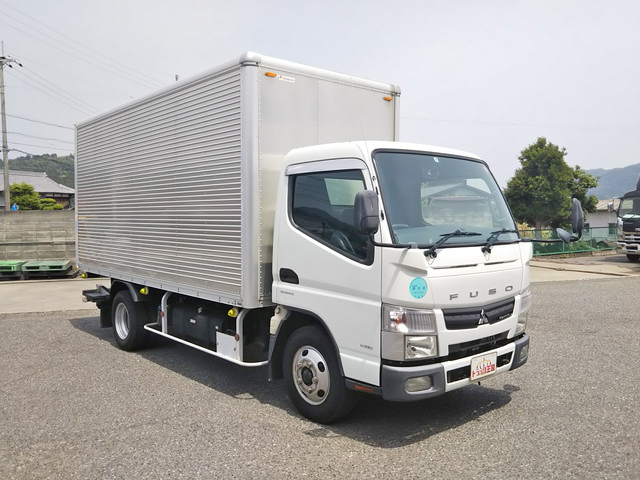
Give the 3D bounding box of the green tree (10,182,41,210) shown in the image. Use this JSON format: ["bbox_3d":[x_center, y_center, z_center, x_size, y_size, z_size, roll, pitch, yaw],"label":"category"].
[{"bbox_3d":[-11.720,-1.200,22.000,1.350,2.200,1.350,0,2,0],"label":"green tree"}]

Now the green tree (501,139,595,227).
[{"bbox_3d":[10.964,-2.269,26.500,4.600,5.100,4.400,0,2,0],"label":"green tree"}]

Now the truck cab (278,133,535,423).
[{"bbox_3d":[0.706,0.337,4.546,1.720,2.130,1.455,-2,3,-40],"label":"truck cab"}]

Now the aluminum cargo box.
[{"bbox_3d":[-1.358,-0.572,6.930,1.853,2.136,4.560,-2,3,-40],"label":"aluminum cargo box"}]

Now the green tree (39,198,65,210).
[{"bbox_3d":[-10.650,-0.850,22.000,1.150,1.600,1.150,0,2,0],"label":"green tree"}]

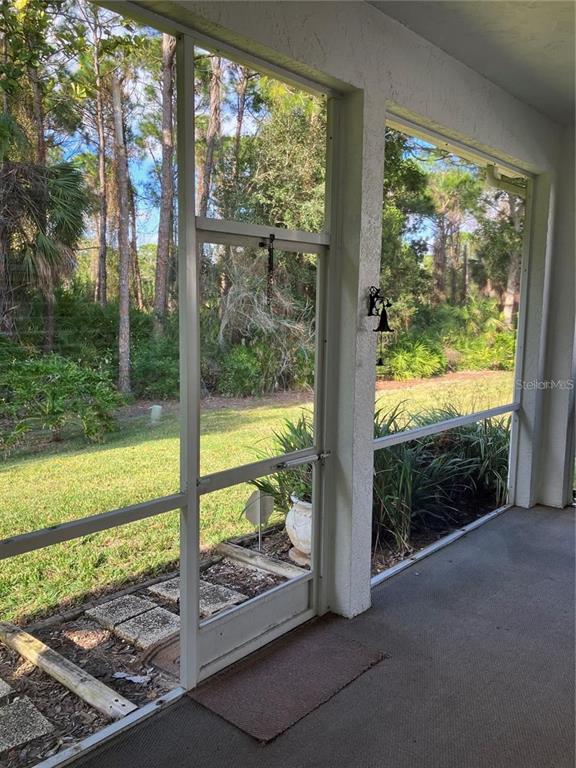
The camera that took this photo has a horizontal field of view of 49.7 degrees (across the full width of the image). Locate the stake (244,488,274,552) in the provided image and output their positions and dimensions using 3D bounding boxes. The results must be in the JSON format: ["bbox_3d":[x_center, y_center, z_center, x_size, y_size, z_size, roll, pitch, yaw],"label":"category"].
[{"bbox_3d":[-0.207,1.001,4.549,0.221,0.455,0.040,0,7,-3],"label":"stake"}]

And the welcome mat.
[{"bbox_3d":[0.012,1.328,2.864,0.474,0.015,0.835,7,9,42],"label":"welcome mat"}]

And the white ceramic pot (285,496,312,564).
[{"bbox_3d":[0.201,1.025,4.451,0.418,0.439,0.418,1,7,0],"label":"white ceramic pot"}]

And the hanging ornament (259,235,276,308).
[{"bbox_3d":[-0.092,-0.508,2.820,0.050,0.340,0.065,7,9,41],"label":"hanging ornament"}]

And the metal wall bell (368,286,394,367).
[{"bbox_3d":[0.484,-0.298,3.218,0.139,0.411,0.108,7,9,42],"label":"metal wall bell"}]

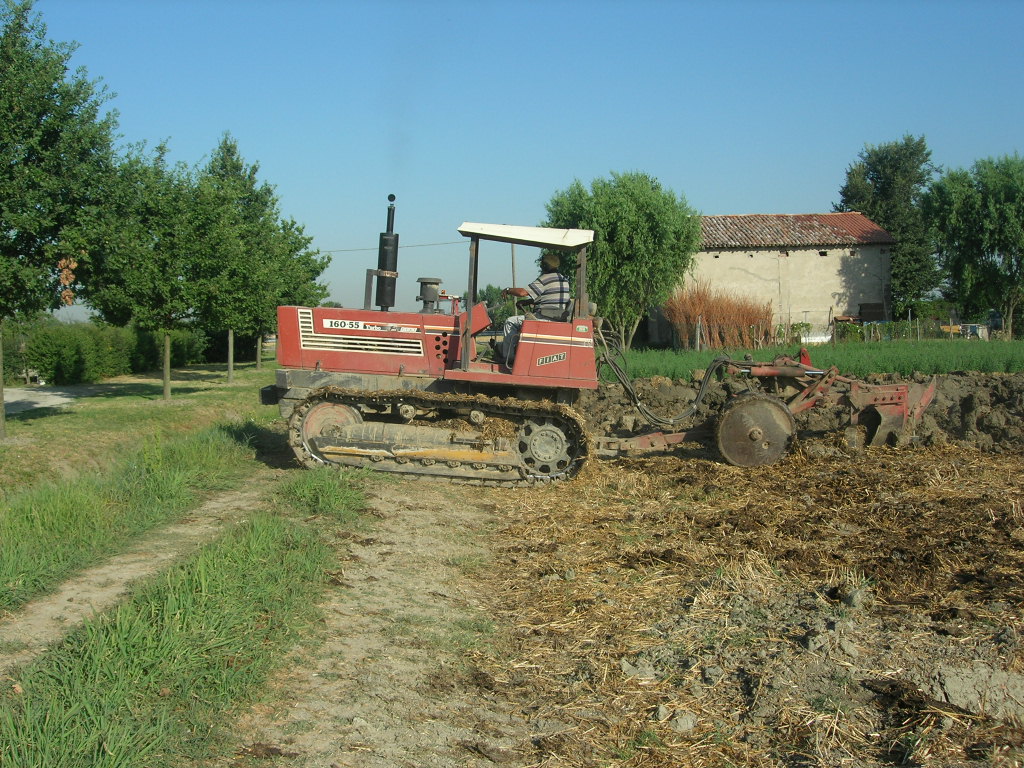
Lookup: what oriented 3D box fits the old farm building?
[{"bbox_3d":[13.596,-5.233,58.000,10.500,7.100,7.600,-1,3,-5],"label":"old farm building"}]

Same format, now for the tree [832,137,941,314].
[{"bbox_3d":[20.431,-7.616,61.000,5.700,11.400,5.600,0,3,0],"label":"tree"}]

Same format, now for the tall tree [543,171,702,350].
[{"bbox_3d":[4.522,-4.813,46.000,6.400,7.800,6.200,0,3,0],"label":"tall tree"}]

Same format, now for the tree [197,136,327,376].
[{"bbox_3d":[-7.076,-3.226,31.500,3.500,6.500,3.500,0,3,0],"label":"tree"}]

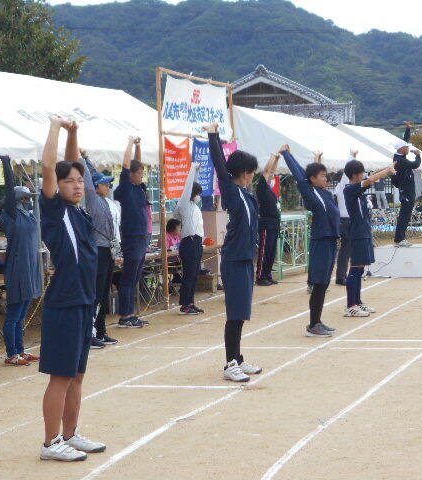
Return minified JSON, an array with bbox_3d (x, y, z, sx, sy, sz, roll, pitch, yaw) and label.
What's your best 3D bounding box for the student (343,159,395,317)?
[{"bbox_3d":[1.738,-0.037,15.411,0.530,1.714,0.460,-1,2,12],"label":"student"}]

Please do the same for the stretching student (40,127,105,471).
[{"bbox_3d":[-0.793,0.264,8.050,0.350,1.942,0.450,0,3,20],"label":"stretching student"}]

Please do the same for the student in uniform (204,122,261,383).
[{"bbox_3d":[0.161,0.080,10.550,0.410,1.928,0.480,-1,2,12],"label":"student in uniform"}]

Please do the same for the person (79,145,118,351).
[{"bbox_3d":[-1.077,0.068,13.700,0.430,1.921,0.460,0,3,18],"label":"person"}]

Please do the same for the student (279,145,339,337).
[{"bbox_3d":[0.995,-0.015,14.050,0.500,1.880,0.470,0,3,18],"label":"student"}]

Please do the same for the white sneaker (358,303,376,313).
[{"bbox_3d":[1.734,0.748,15.885,0.275,0.115,0.100,-1,2,12],"label":"white sneaker"}]

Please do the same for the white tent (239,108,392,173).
[{"bbox_3d":[1.528,-1.272,29.333,3.550,2.800,6.900,1,3,18],"label":"white tent"}]

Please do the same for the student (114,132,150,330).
[{"bbox_3d":[-0.848,-0.095,14.982,0.350,2.020,0.480,-1,2,12],"label":"student"}]

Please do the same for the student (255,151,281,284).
[{"bbox_3d":[0.848,-0.320,20.900,0.410,1.963,0.460,-1,2,14],"label":"student"}]

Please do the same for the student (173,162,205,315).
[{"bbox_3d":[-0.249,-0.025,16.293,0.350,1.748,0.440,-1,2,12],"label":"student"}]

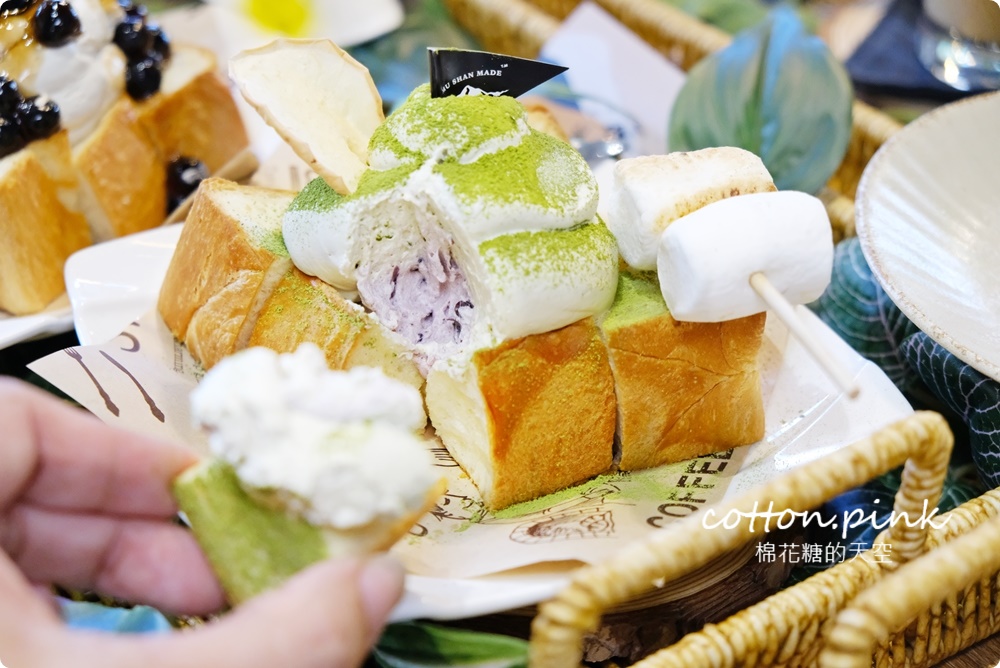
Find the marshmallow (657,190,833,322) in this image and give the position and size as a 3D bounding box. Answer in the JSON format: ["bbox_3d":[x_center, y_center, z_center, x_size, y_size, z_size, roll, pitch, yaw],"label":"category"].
[{"bbox_3d":[0.059,-0.018,0.406,0.037,0.029,0.029,-13,28,-25],"label":"marshmallow"}]

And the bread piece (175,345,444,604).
[{"bbox_3d":[-0.036,0.029,0.330,0.045,0.043,0.038,-9,26,-18],"label":"bread piece"}]

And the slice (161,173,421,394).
[{"bbox_3d":[-0.054,-0.009,0.465,0.045,0.045,0.105,-13,28,-25],"label":"slice"}]

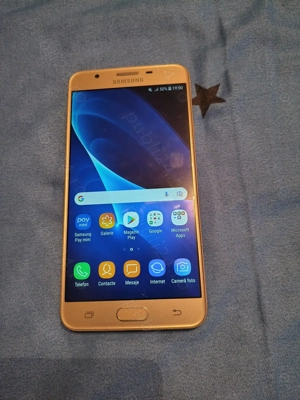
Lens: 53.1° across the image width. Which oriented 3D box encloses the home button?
[{"bbox_3d":[-0.009,0.057,0.149,0.016,0.001,0.006,-3,76,3],"label":"home button"}]

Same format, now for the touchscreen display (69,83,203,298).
[{"bbox_3d":[-0.011,-0.009,0.166,0.069,0.002,0.122,-3,76,3],"label":"touchscreen display"}]

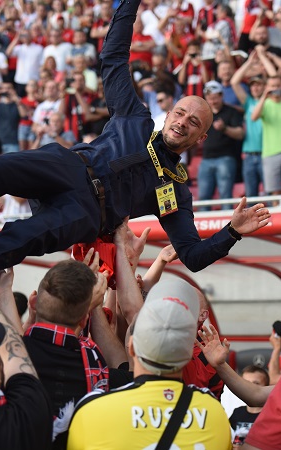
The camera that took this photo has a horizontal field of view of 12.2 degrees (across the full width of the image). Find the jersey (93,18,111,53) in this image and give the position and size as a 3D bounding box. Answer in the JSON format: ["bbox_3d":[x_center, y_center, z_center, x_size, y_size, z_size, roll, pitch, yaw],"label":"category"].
[{"bbox_3d":[-0.592,-3.189,22.200,0.480,0.660,0.280,0,-3,7],"label":"jersey"}]

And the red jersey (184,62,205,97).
[{"bbox_3d":[0.716,-1.889,17.400,0.380,0.560,0.240,0,-3,3],"label":"red jersey"}]

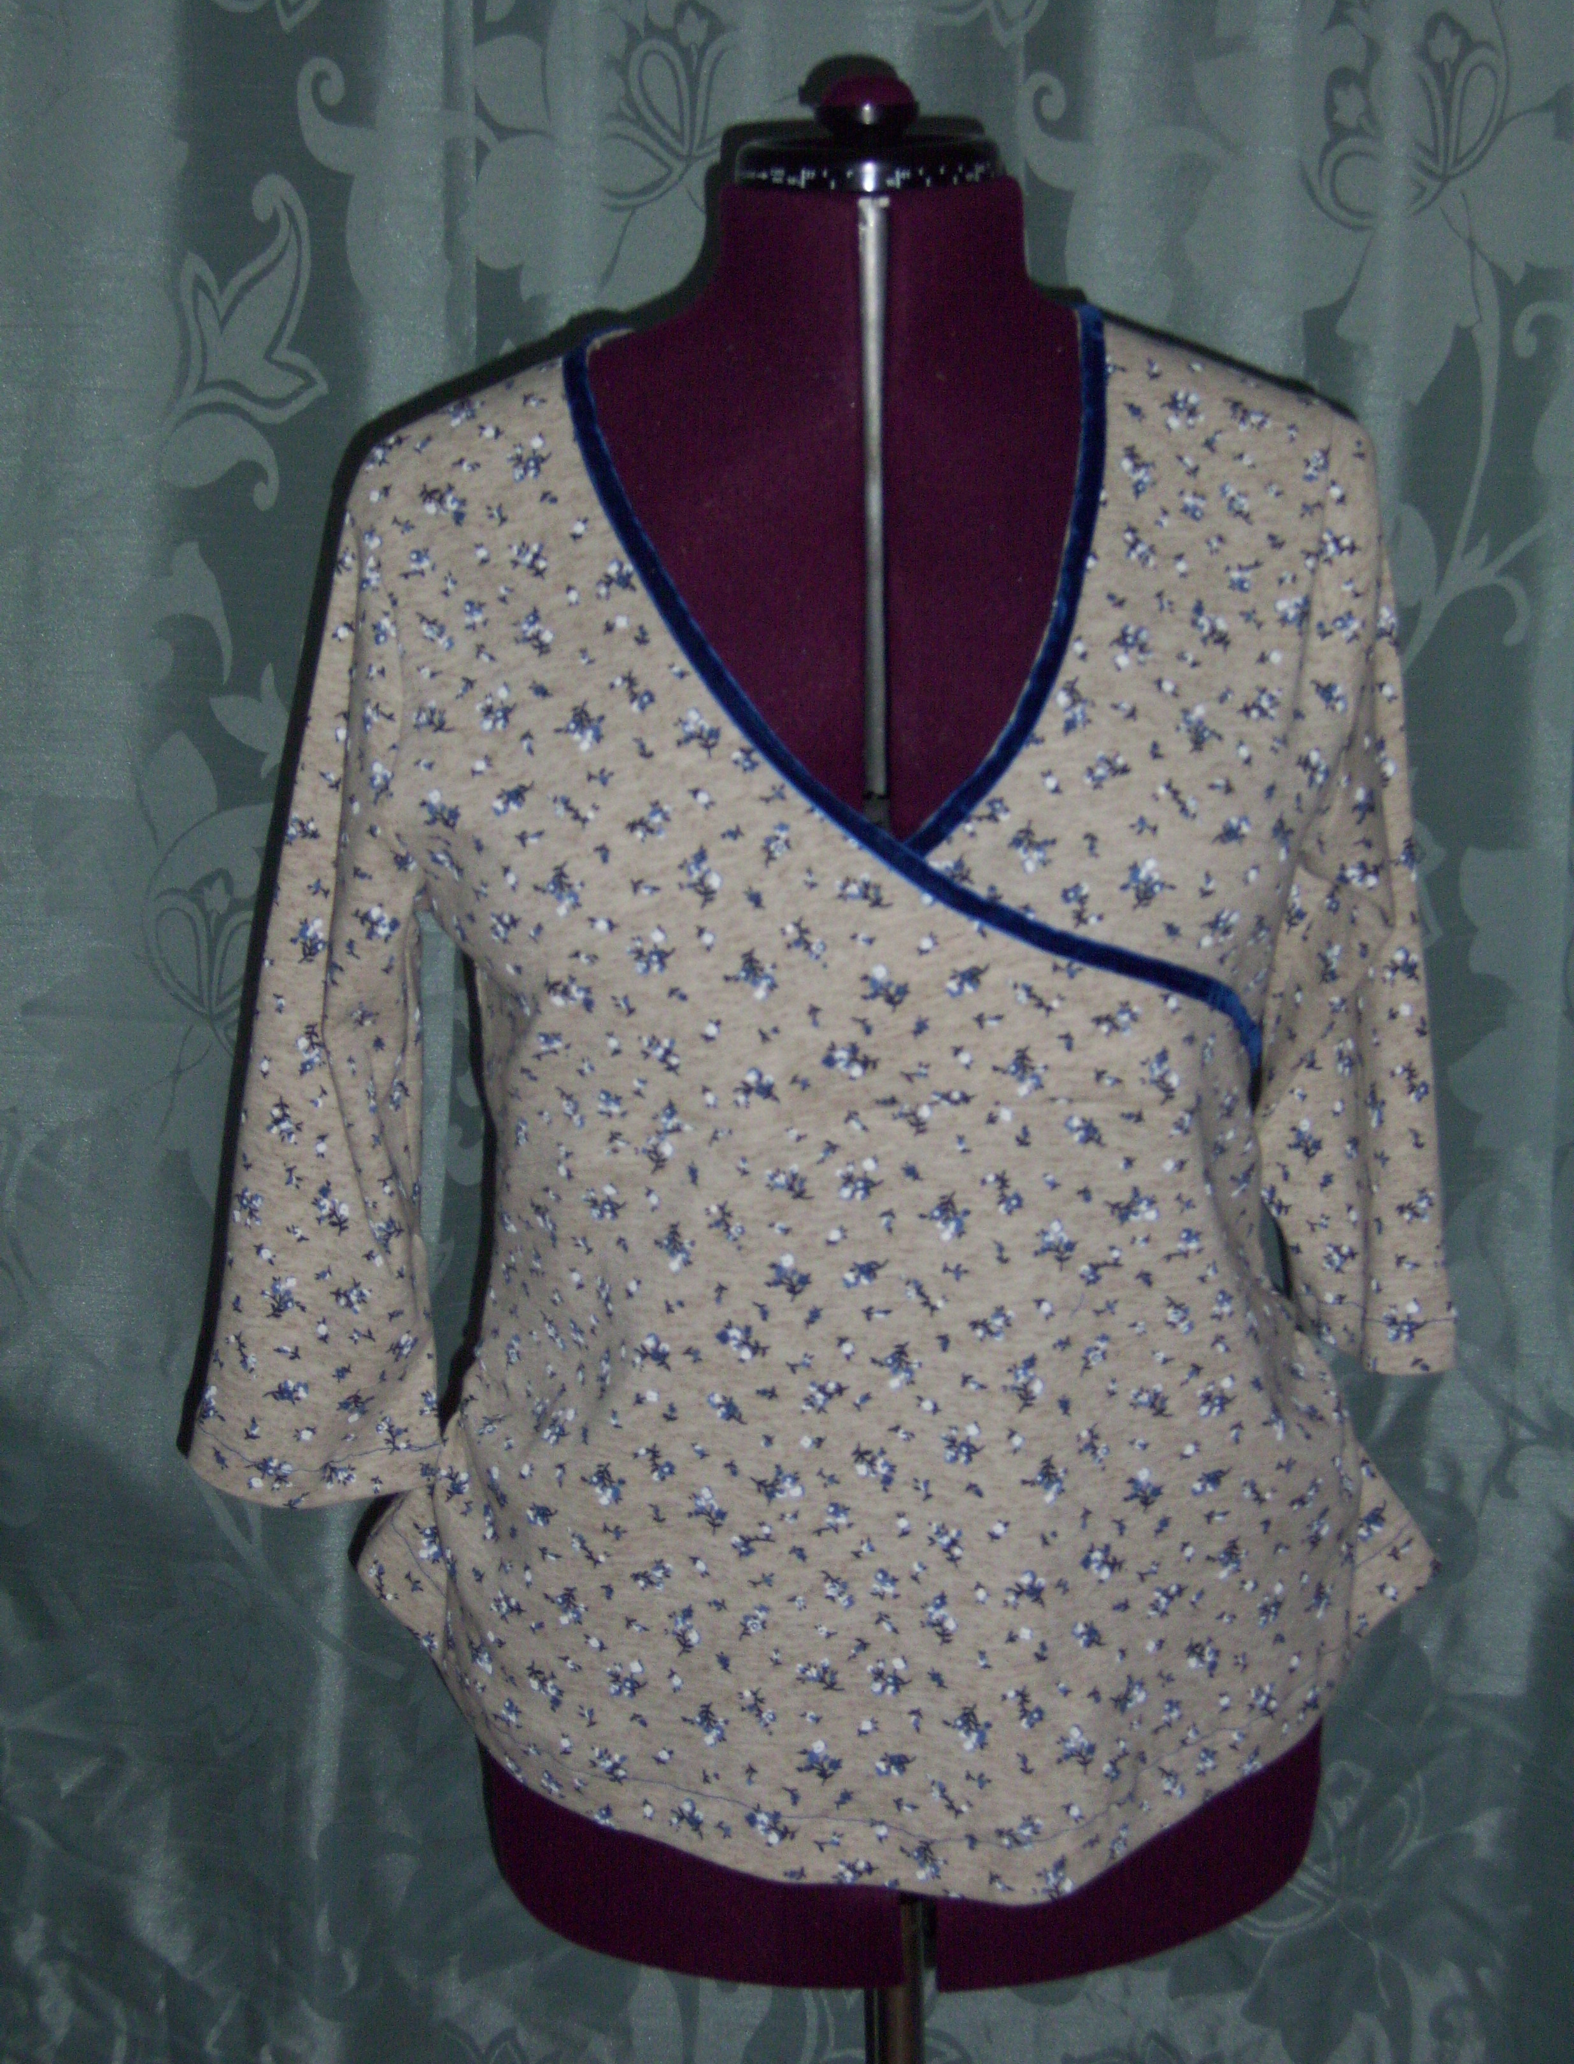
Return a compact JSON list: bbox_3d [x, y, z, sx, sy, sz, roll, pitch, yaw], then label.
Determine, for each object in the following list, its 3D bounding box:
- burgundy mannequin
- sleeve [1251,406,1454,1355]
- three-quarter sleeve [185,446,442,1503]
[{"bbox_3d":[0.042,-0.003,1.705,0.380,0.780,0.265,-2,17,-2],"label":"burgundy mannequin"},{"bbox_3d":[0.244,-0.053,1.735,0.100,0.440,0.140,-2,17,-2],"label":"sleeve"},{"bbox_3d":[-0.199,-0.022,1.705,0.118,0.460,0.125,-2,17,-2],"label":"three-quarter sleeve"}]

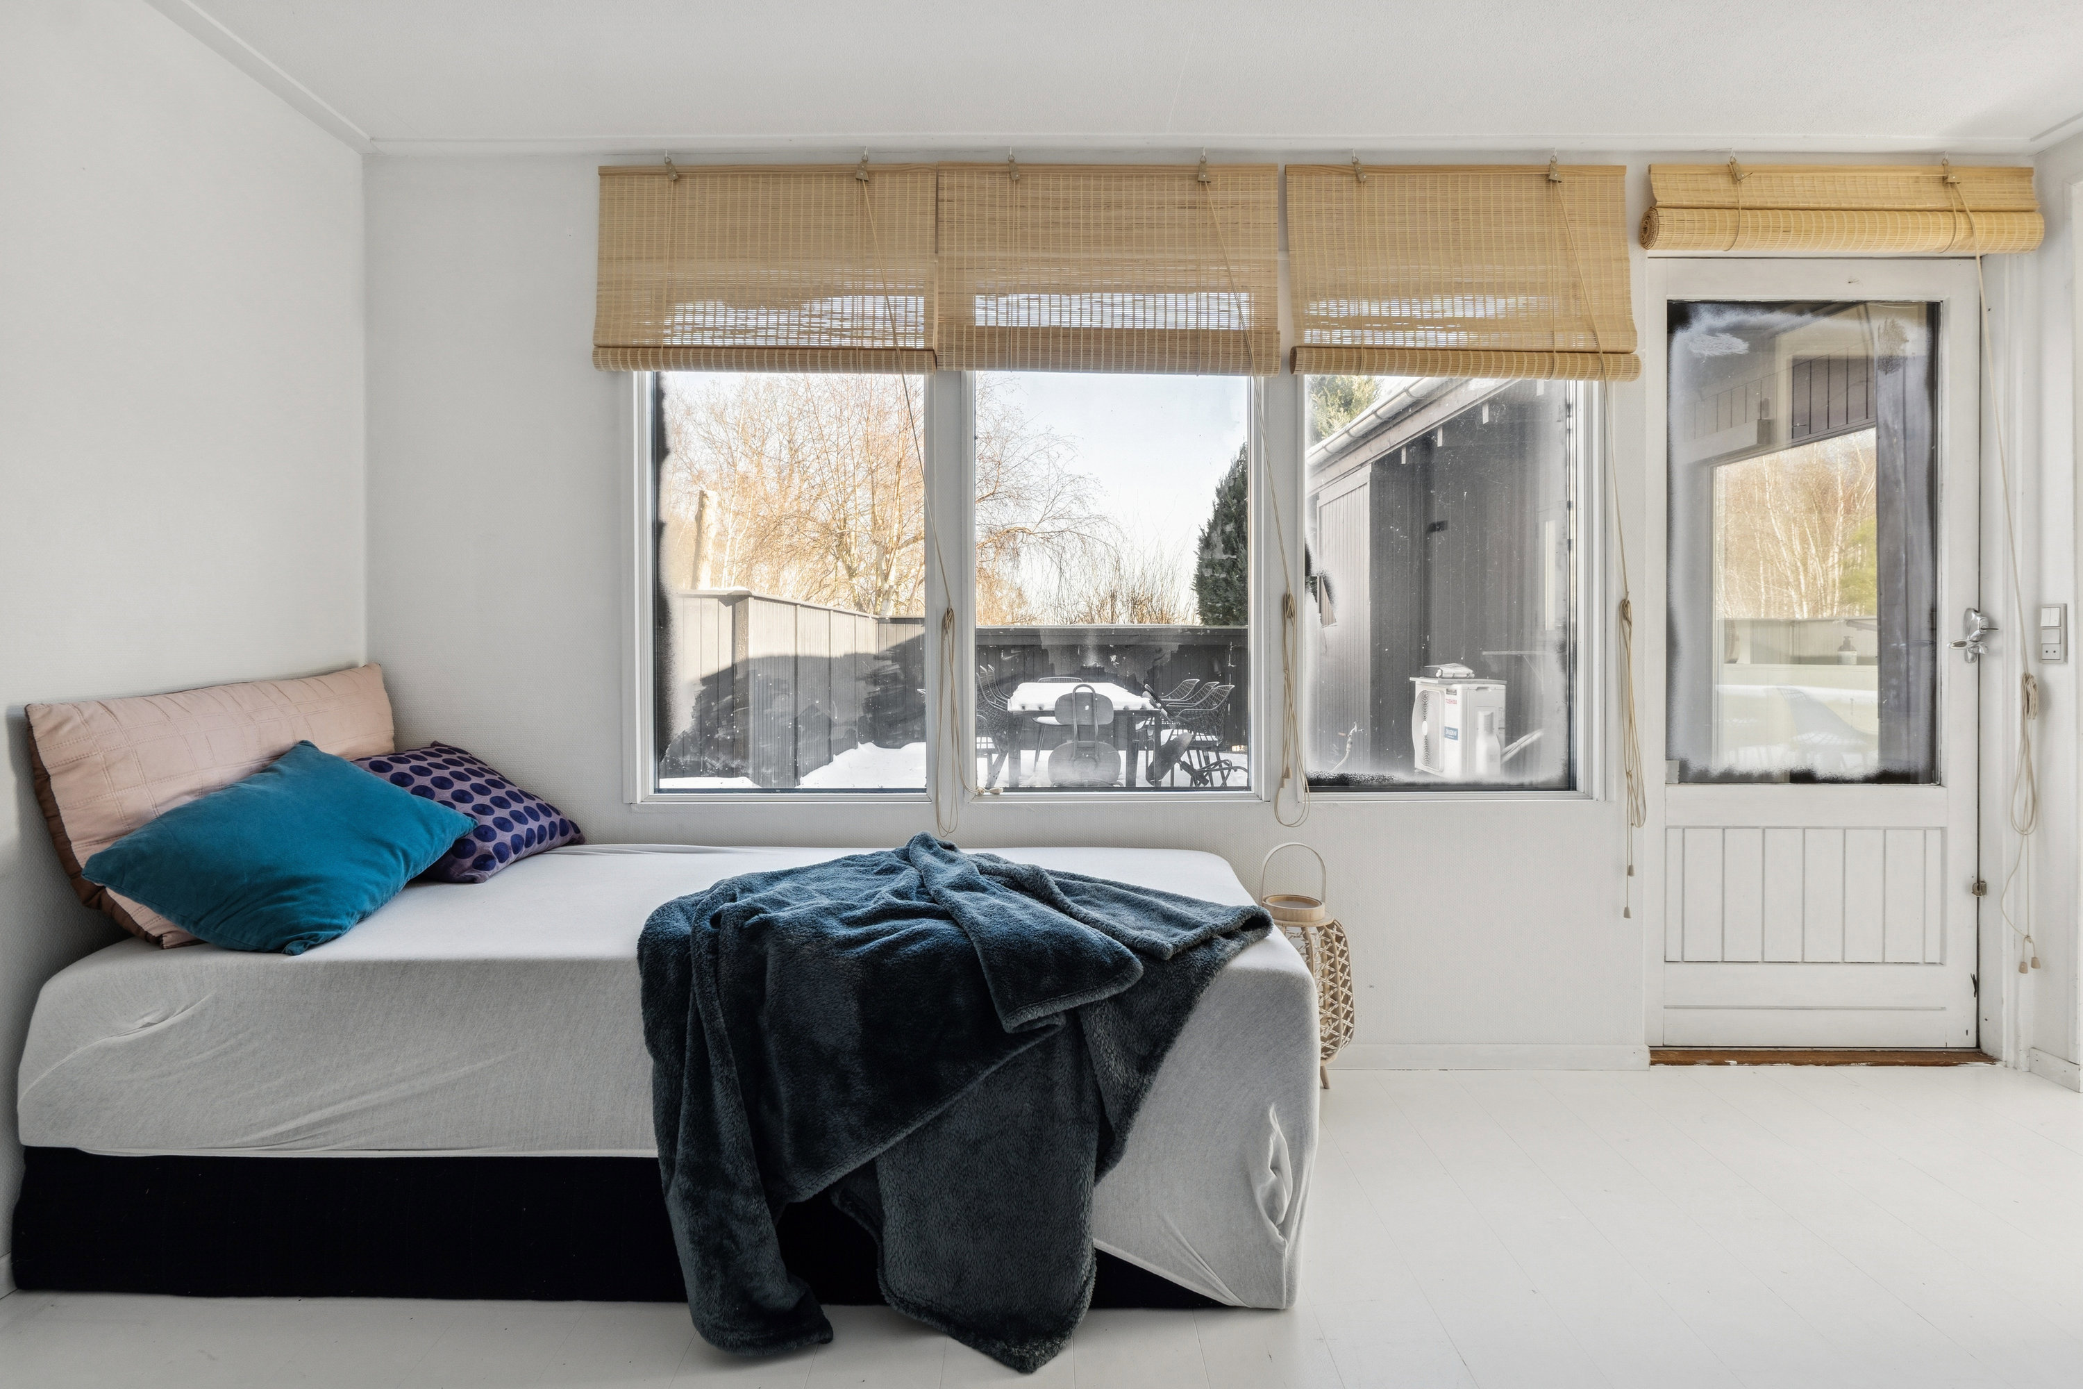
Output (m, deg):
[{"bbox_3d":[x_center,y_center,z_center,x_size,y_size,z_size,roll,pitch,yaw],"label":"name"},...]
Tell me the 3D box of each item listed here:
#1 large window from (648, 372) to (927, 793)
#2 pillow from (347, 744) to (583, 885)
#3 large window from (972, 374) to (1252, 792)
[{"bbox_3d":[-0.613,-0.363,2.667,0.670,1.216,0.079,0,2,0],"label":"large window"},{"bbox_3d":[-1.280,0.247,2.420,0.400,0.130,0.380,36,10,2],"label":"pillow"},{"bbox_3d":[0.175,-0.363,2.667,0.691,1.216,0.079,0,2,0],"label":"large window"}]

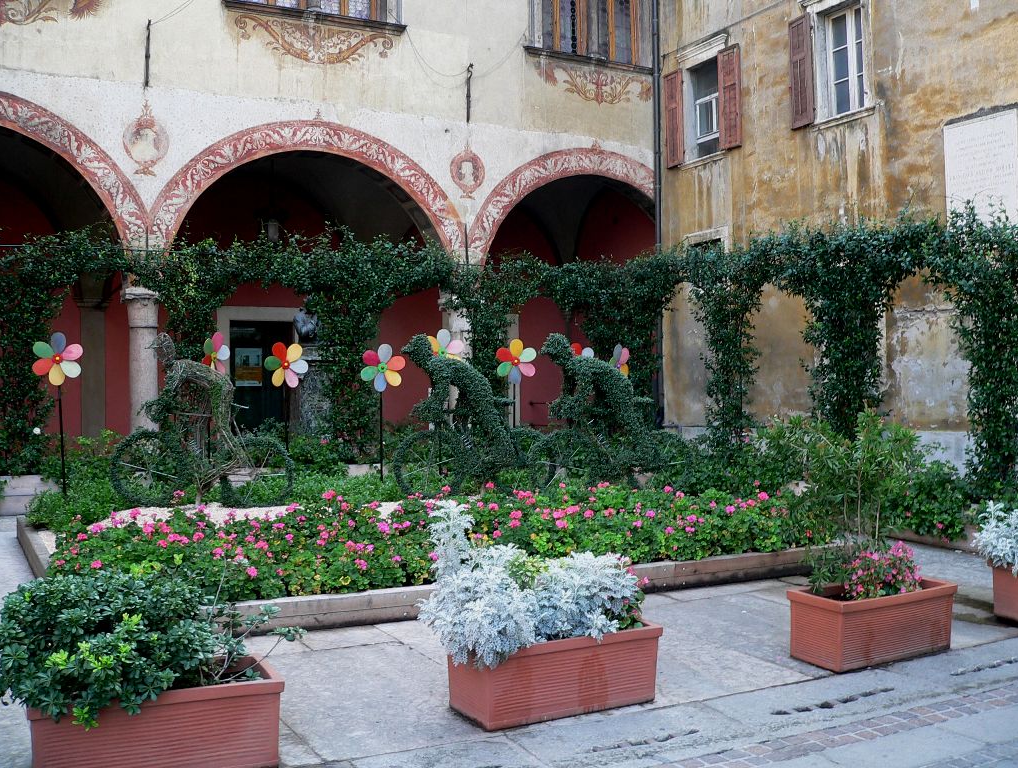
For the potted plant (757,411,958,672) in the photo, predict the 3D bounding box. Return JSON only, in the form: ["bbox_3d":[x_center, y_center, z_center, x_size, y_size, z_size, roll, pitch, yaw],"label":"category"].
[{"bbox_3d":[2.120,0.890,6.360,1.100,1.440,0.680,0,0,-30],"label":"potted plant"}]

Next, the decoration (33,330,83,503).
[{"bbox_3d":[-4.517,0.327,10.700,0.530,1.700,0.160,0,0,-24],"label":"decoration"}]

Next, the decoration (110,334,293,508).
[{"bbox_3d":[-3.022,0.370,10.500,1.830,1.710,0.550,0,0,-16],"label":"decoration"}]

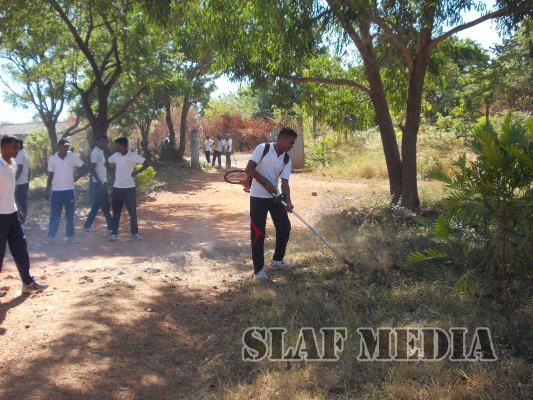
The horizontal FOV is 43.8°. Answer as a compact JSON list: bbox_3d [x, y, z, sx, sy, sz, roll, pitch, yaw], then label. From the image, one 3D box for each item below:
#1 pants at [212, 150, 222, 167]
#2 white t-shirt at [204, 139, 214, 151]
[{"bbox_3d":[-2.538,-2.118,34.300,0.470,0.900,0.320,1,5,9],"label":"pants"},{"bbox_3d":[-3.056,-2.959,35.500,0.520,0.660,0.310,0,5,3],"label":"white t-shirt"}]

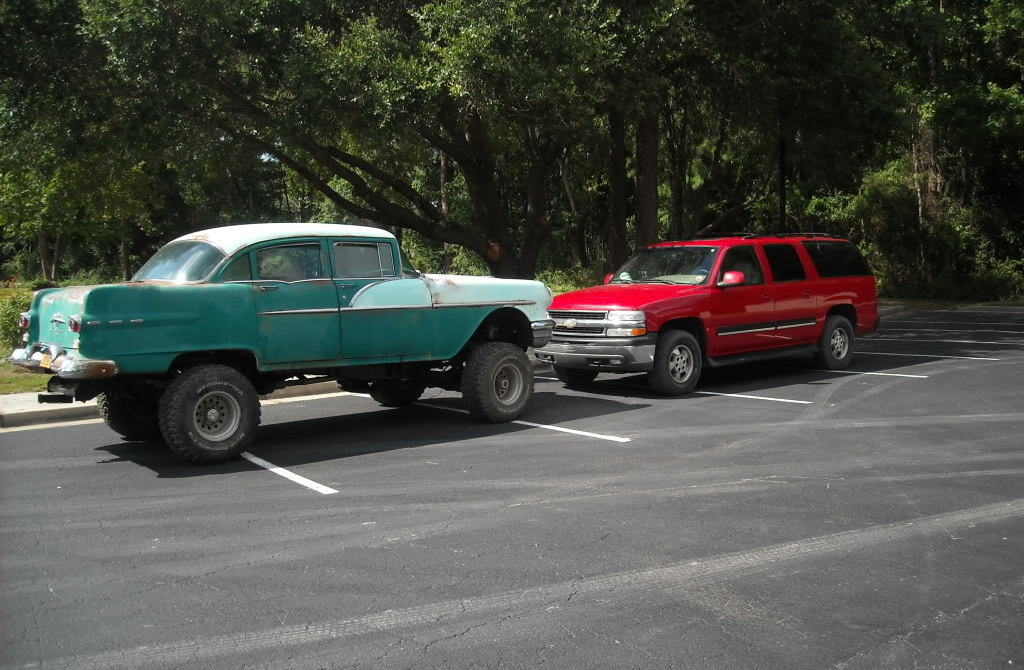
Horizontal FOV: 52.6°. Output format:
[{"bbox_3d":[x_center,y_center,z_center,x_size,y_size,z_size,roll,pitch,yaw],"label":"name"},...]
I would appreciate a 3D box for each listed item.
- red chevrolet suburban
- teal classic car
[{"bbox_3d":[2.853,-0.387,14.403,5.560,1.910,2.040,-5,5,-39],"label":"red chevrolet suburban"},{"bbox_3d":[-2.045,-0.050,10.513,5.210,2.100,1.950,-5,5,-35],"label":"teal classic car"}]

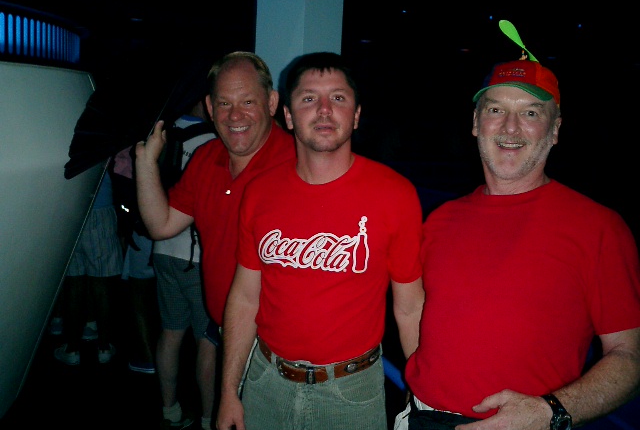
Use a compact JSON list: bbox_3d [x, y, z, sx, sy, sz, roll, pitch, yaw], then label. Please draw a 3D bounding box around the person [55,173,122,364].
[{"bbox_3d":[-1.478,0.128,4.304,0.520,1.730,0.360,1,7,-12],"label":"person"}]

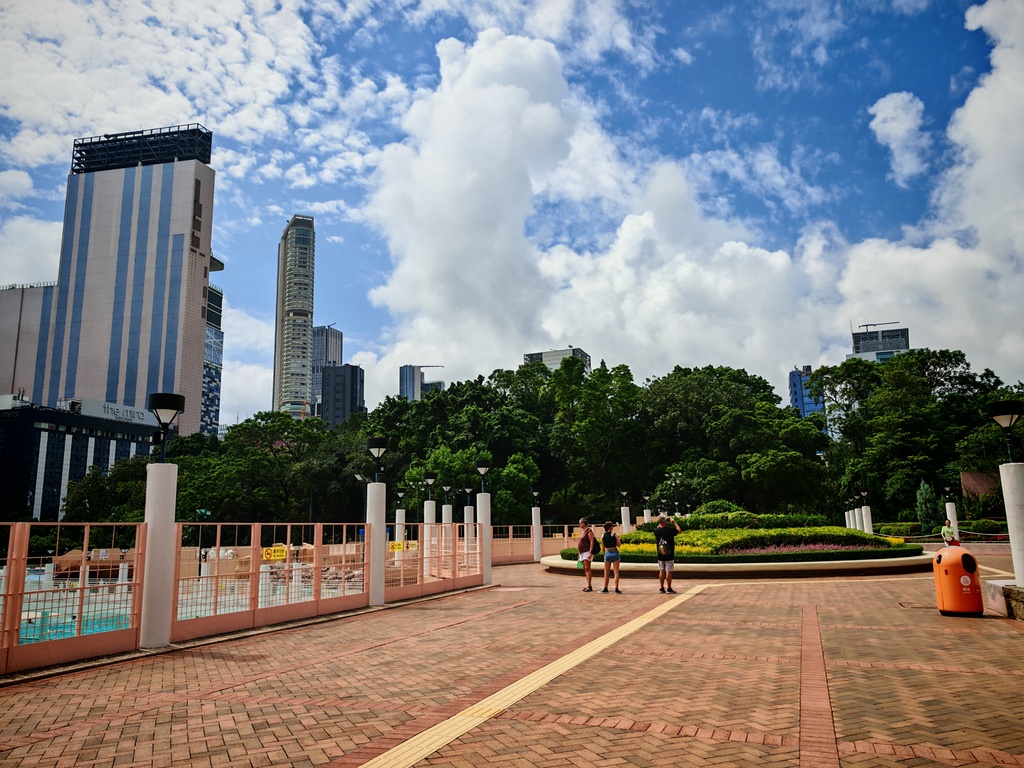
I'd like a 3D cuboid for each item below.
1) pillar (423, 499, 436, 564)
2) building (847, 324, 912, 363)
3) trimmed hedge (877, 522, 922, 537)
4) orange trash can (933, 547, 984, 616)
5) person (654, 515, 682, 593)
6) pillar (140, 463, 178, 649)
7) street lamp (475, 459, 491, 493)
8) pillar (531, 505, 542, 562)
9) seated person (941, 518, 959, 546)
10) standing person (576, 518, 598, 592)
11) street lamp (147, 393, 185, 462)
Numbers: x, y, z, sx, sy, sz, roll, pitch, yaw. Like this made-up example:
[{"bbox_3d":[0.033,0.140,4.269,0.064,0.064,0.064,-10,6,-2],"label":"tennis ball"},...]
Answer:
[{"bbox_3d":[-2.765,5.156,23.697,0.380,2.470,0.380,-6,-12,21],"label":"pillar"},{"bbox_3d":[243.362,28.413,454.721,44.000,121.299,36.000,-6,-11,24],"label":"building"},{"bbox_3d":[18.993,7.156,34.800,2.150,0.750,1.300,-6,-12,21],"label":"trimmed hedge"},{"bbox_3d":[6.934,3.038,11.039,0.580,0.974,0.580,-1,-10,0],"label":"orange trash can"},{"bbox_3d":[3.557,3.874,16.234,0.580,1.720,0.450,-3,-12,11],"label":"person"},{"bbox_3d":[-4.816,2.306,9.688,0.350,2.394,0.350,-6,-11,22],"label":"pillar"},{"bbox_3d":[-0.800,2.656,20.316,0.440,0.980,0.440,-1,-12,0],"label":"street lamp"},{"bbox_3d":[1.137,6.832,32.303,0.350,2.391,0.350,-6,-11,22],"label":"pillar"},{"bbox_3d":[16.656,5.837,27.000,0.580,1.360,0.650,-5,-12,19],"label":"seated person"},{"bbox_3d":[1.779,4.063,16.954,0.500,1.710,0.460,0,-12,-7],"label":"standing person"},{"bbox_3d":[-4.872,0.627,9.998,0.440,1.012,0.440,-6,-11,22],"label":"street lamp"}]

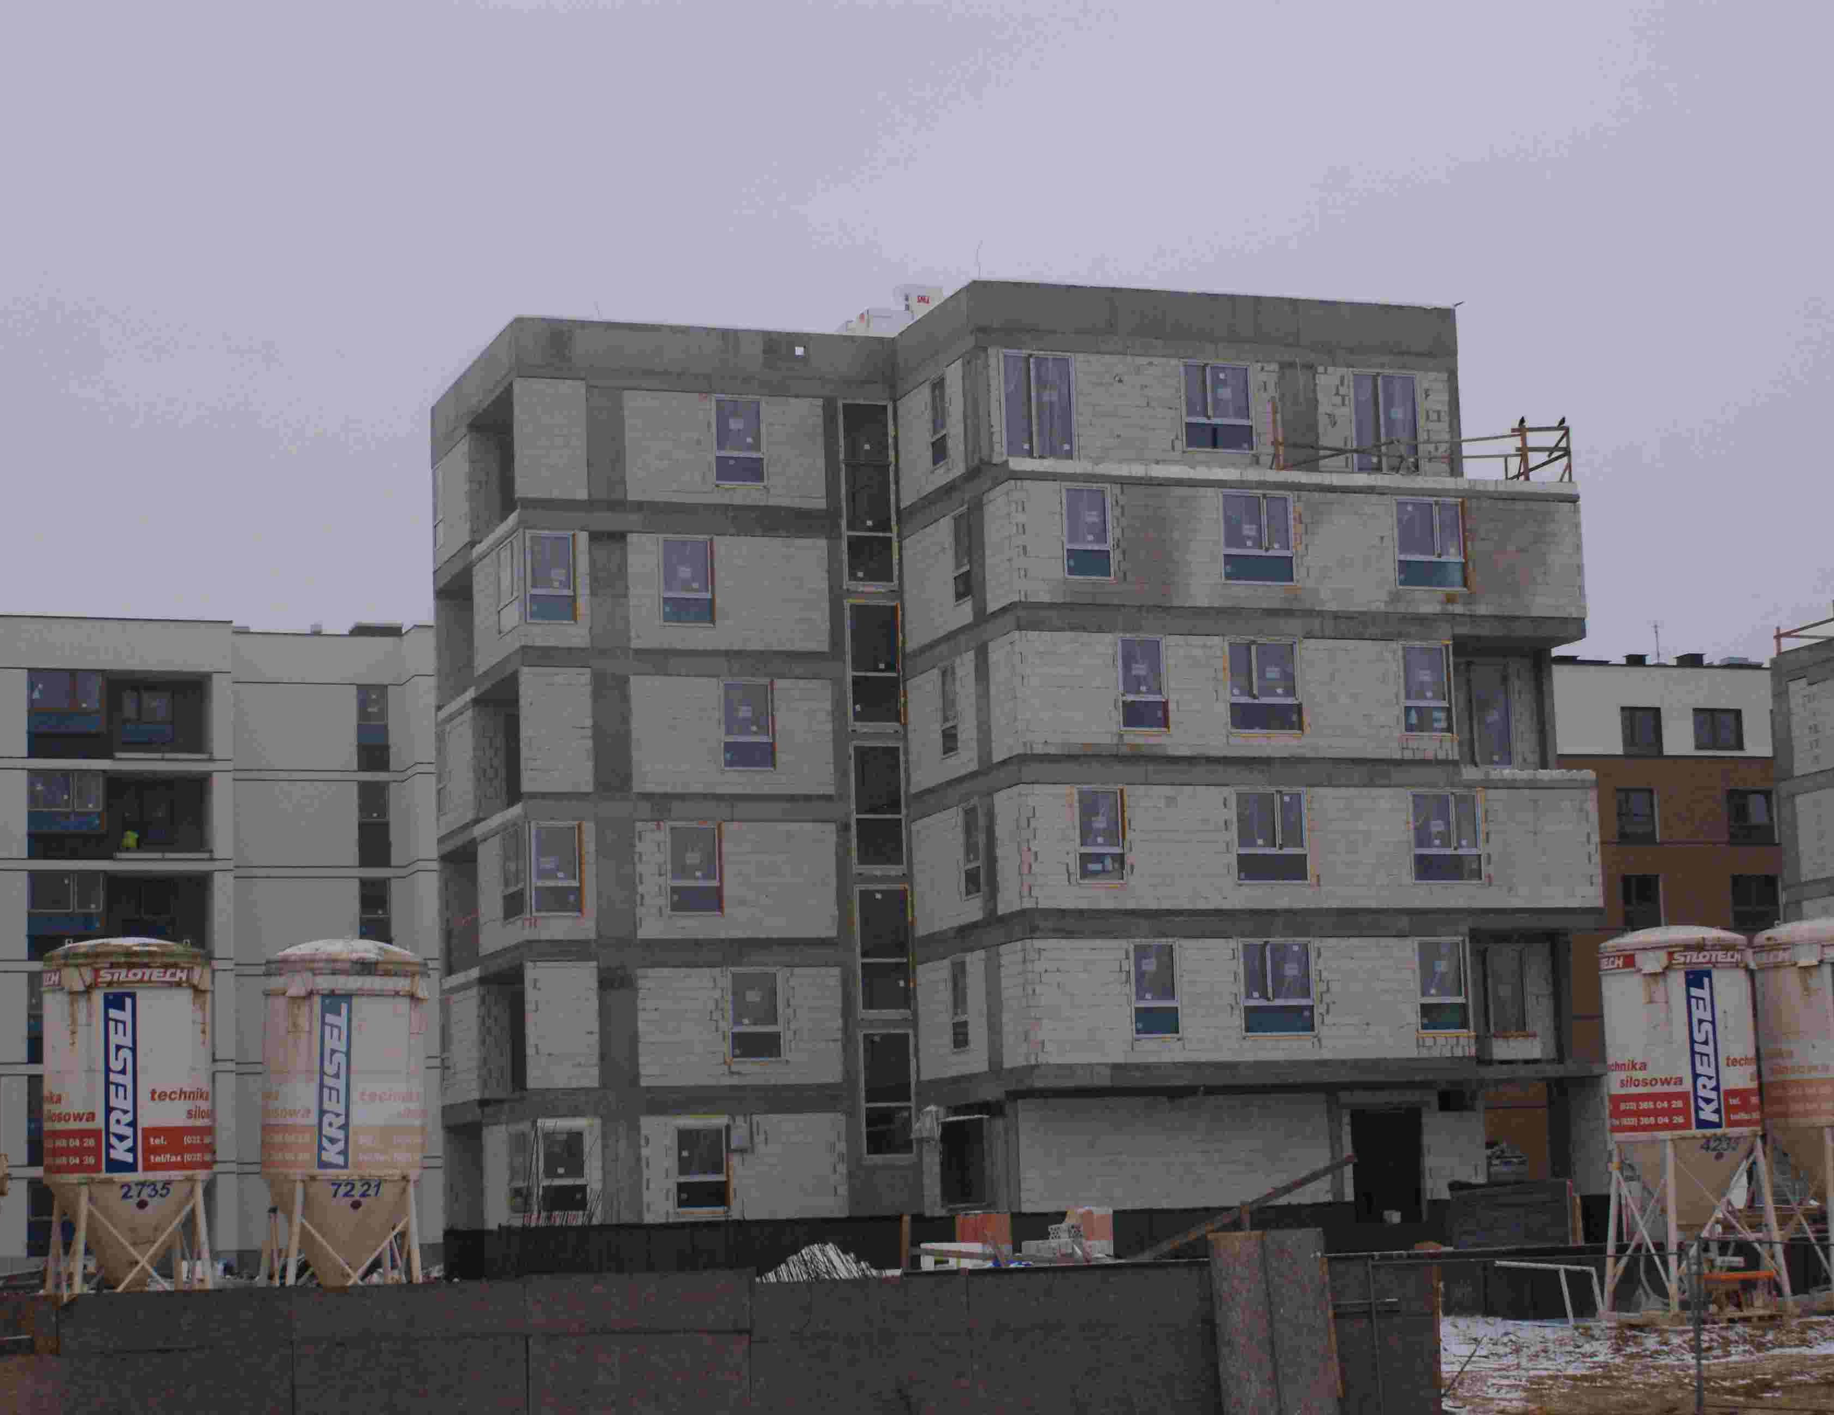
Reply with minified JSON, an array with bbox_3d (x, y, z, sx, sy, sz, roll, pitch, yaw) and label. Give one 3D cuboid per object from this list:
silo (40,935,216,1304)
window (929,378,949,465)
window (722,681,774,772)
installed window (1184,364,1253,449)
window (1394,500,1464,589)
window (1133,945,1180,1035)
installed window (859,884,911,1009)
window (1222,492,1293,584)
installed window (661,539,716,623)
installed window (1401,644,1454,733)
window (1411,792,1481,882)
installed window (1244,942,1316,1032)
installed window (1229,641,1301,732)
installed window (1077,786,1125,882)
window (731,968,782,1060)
[{"bbox_3d":[-11.627,6.606,52.050,2.500,6.400,2.500,1,-9,-19],"label":"silo"},{"bbox_3d":[0.459,-5.874,72.794,0.130,1.757,0.713,1,-9,-19],"label":"window"},{"bbox_3d":[-3.347,0.360,69.732,1.000,1.750,0.100,1,-9,-20],"label":"window"},{"bbox_3d":[6.166,-6.160,72.148,1.466,1.738,0.130,1,-9,-19],"label":"installed window"},{"bbox_3d":[9.981,-3.179,68.644,1.420,1.720,0.100,1,-9,-20],"label":"window"},{"bbox_3d":[4.515,5.353,66.737,0.908,1.773,0.120,1,-9,-18],"label":"window"},{"bbox_3d":[-0.670,5.006,73.333,1.090,2.593,0.130,1,-9,-19],"label":"installed window"},{"bbox_3d":[6.643,-3.318,68.863,1.419,1.793,0.120,1,-9,-18],"label":"window"},{"bbox_3d":[-4.655,-2.544,71.523,1.100,1.739,0.120,1,-9,-18],"label":"installed window"},{"bbox_3d":[9.863,-0.350,68.168,0.990,1.720,0.100,1,-9,-20],"label":"installed window"},{"bbox_3d":[10.381,2.543,69.172,1.402,1.784,0.120,1,-9,-18],"label":"window"},{"bbox_3d":[7.100,5.505,69.234,1.438,1.790,0.130,1,-9,-19],"label":"installed window"},{"bbox_3d":[6.605,-0.390,67.007,1.430,1.730,0.100,1,-9,-20],"label":"installed window"},{"bbox_3d":[3.558,2.452,68.462,0.932,1.818,0.130,1,-9,-19],"label":"installed window"},{"bbox_3d":[-3.223,6.142,70.596,1.052,1.771,0.120,1,-9,-18],"label":"window"}]

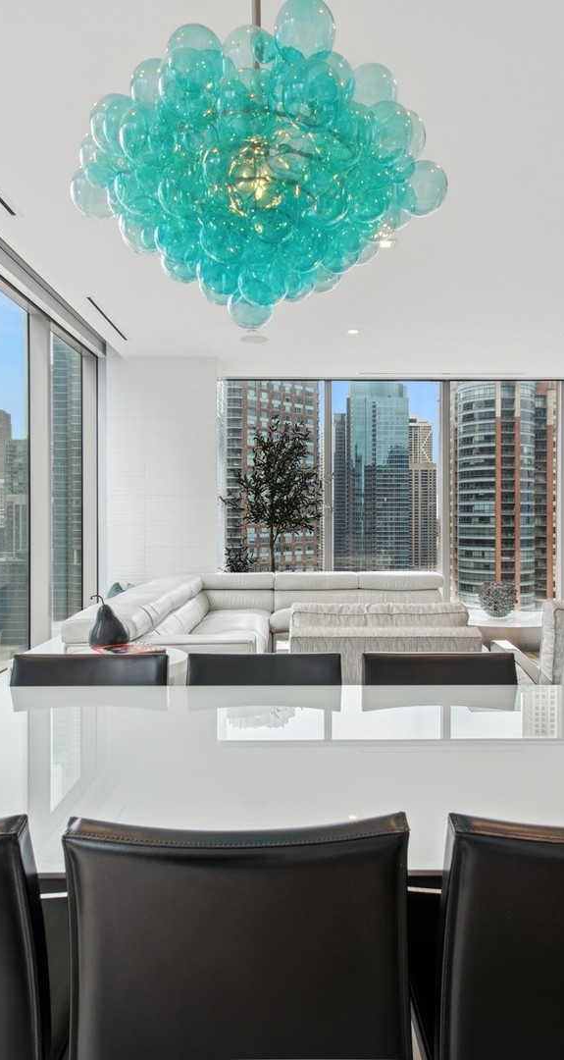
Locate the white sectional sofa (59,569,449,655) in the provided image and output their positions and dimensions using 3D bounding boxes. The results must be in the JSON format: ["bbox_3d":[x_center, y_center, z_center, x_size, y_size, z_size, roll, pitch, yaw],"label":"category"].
[{"bbox_3d":[0.164,0.770,4.590,2.550,0.790,2.600,0,1,0],"label":"white sectional sofa"}]

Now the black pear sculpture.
[{"bbox_3d":[-0.809,0.428,3.100,0.185,0.245,0.185,0,1,0],"label":"black pear sculpture"}]

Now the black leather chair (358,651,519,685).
[{"bbox_3d":[0.481,0.793,1.810,0.460,0.830,0.530,0,1,0],"label":"black leather chair"}]

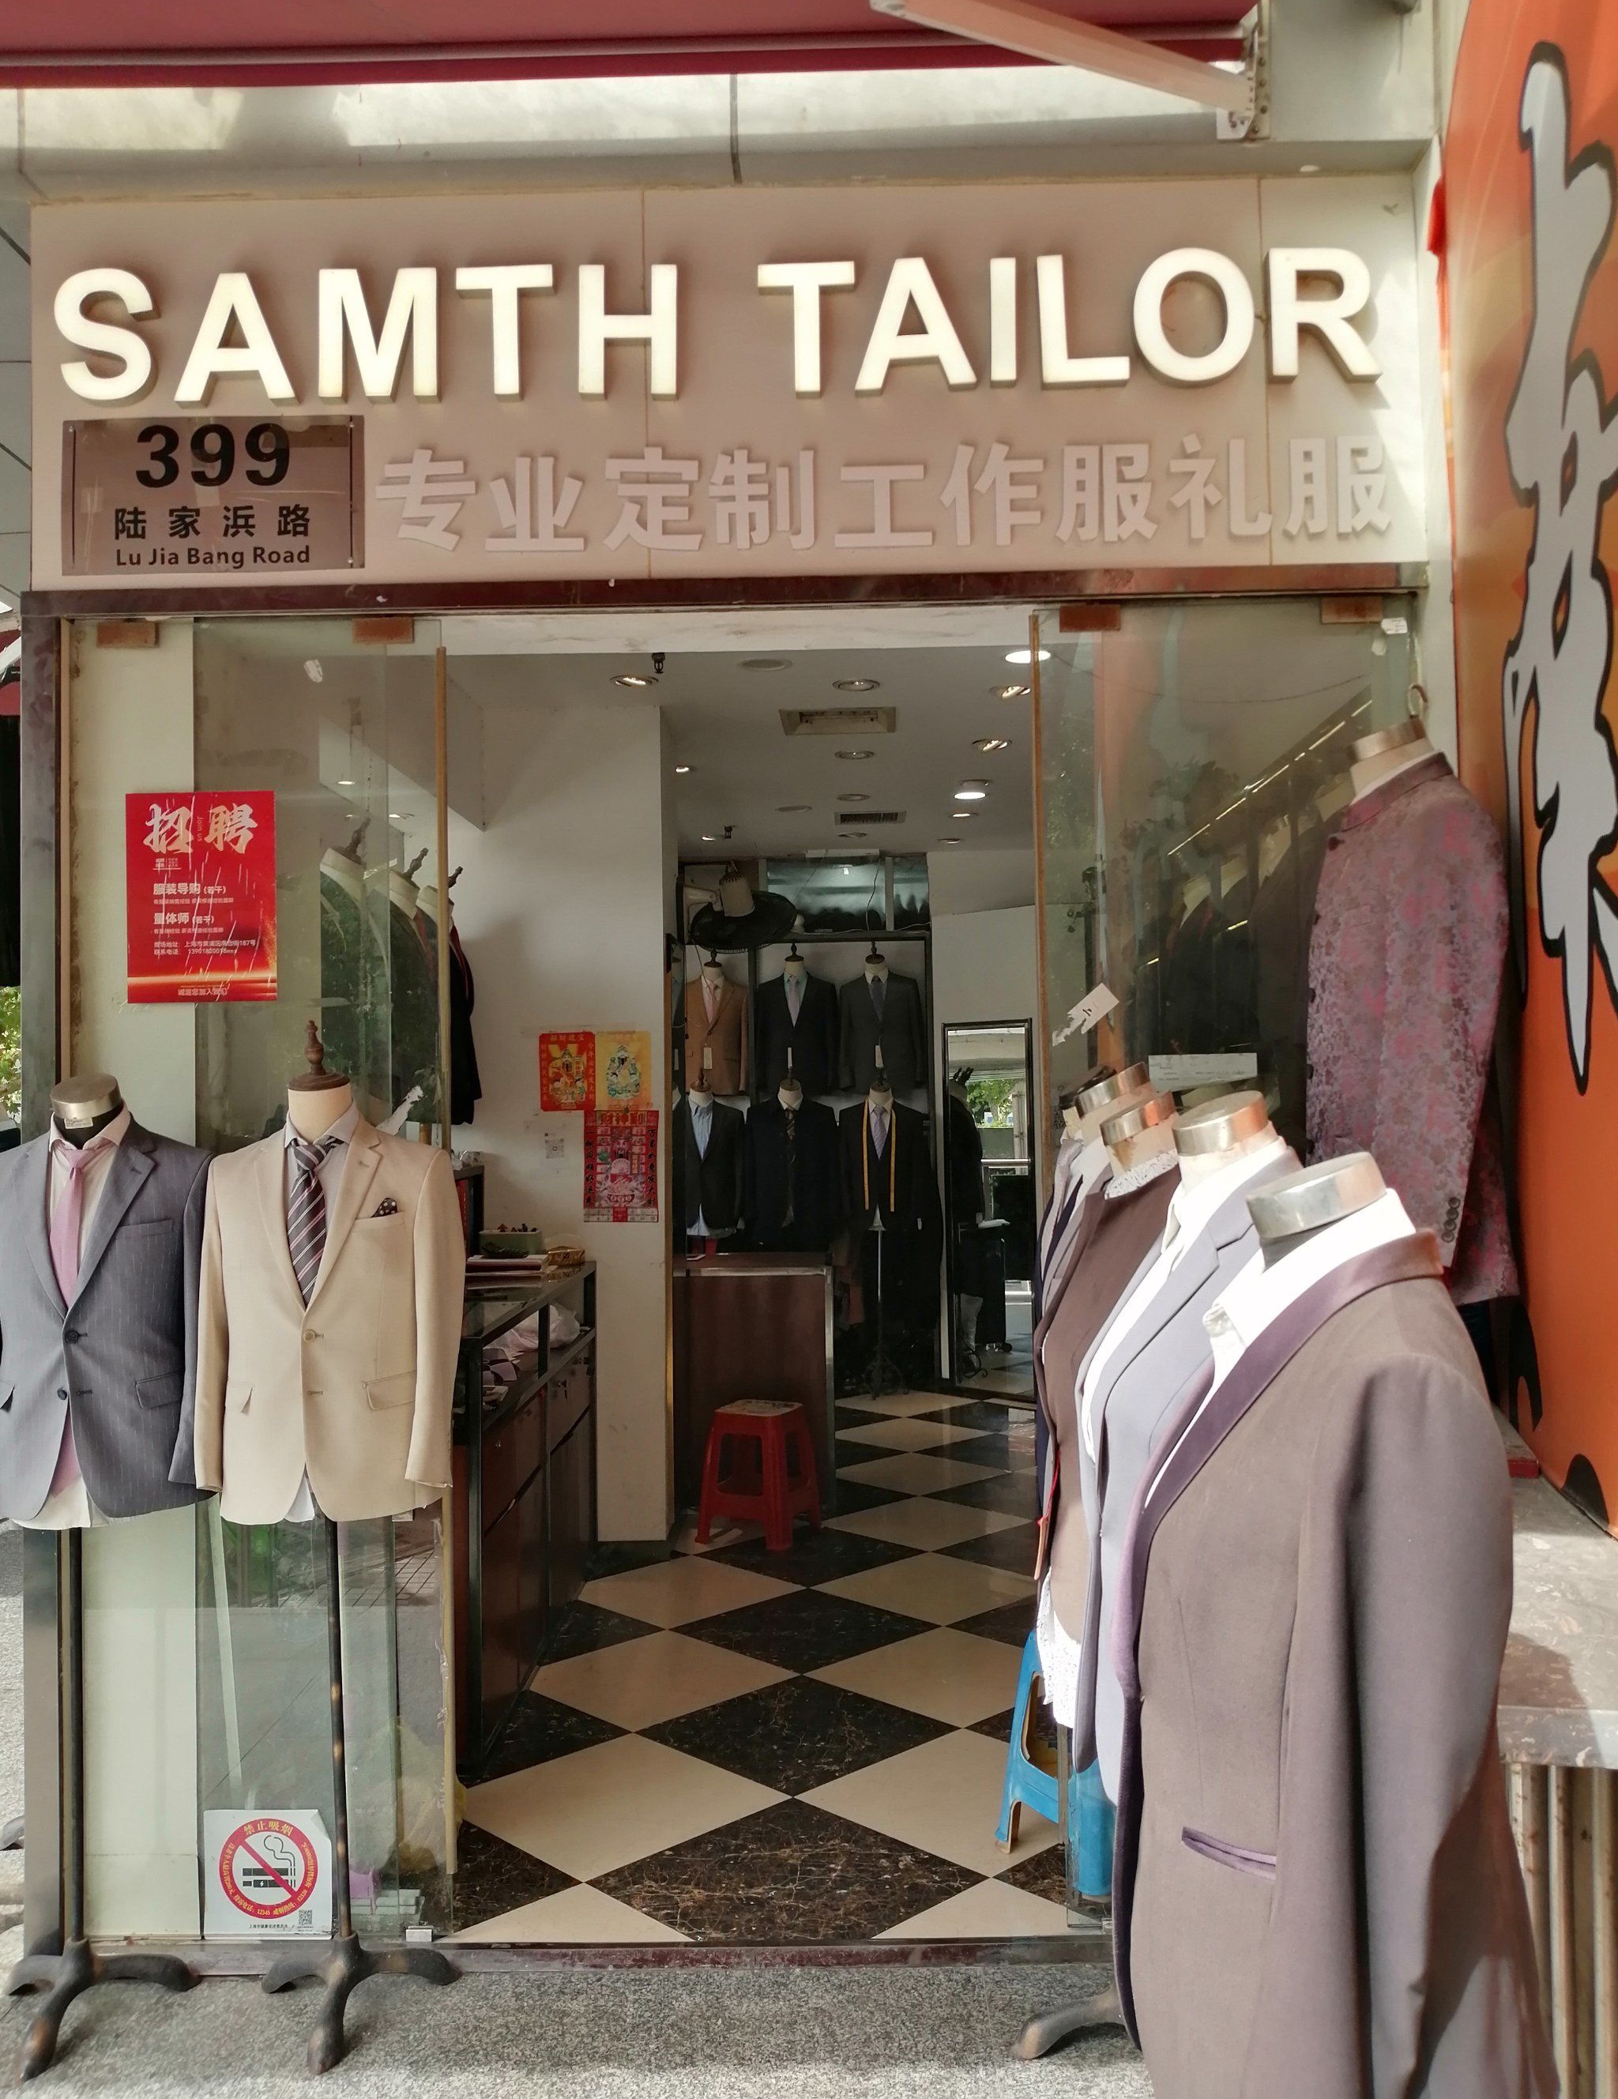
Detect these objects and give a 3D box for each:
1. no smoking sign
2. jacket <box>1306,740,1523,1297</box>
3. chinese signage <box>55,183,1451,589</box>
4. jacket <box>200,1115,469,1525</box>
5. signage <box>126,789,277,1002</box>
[{"bbox_3d":[-1.048,1.598,3.142,0.248,0.250,0.005,-1,-2,1],"label":"no smoking sign"},{"bbox_3d":[0.862,-0.031,2.354,0.310,0.800,0.470,-1,-2,13],"label":"jacket"},{"bbox_3d":[-0.181,-1.340,3.240,2.770,0.780,0.080,-1,-2,1],"label":"chinese signage"},{"bbox_3d":[-0.899,0.510,3.038,0.480,0.735,0.260,-1,-2,-3],"label":"jacket"},{"bbox_3d":[-1.220,-0.307,3.248,0.298,0.420,0.010,-1,-2,1],"label":"signage"}]

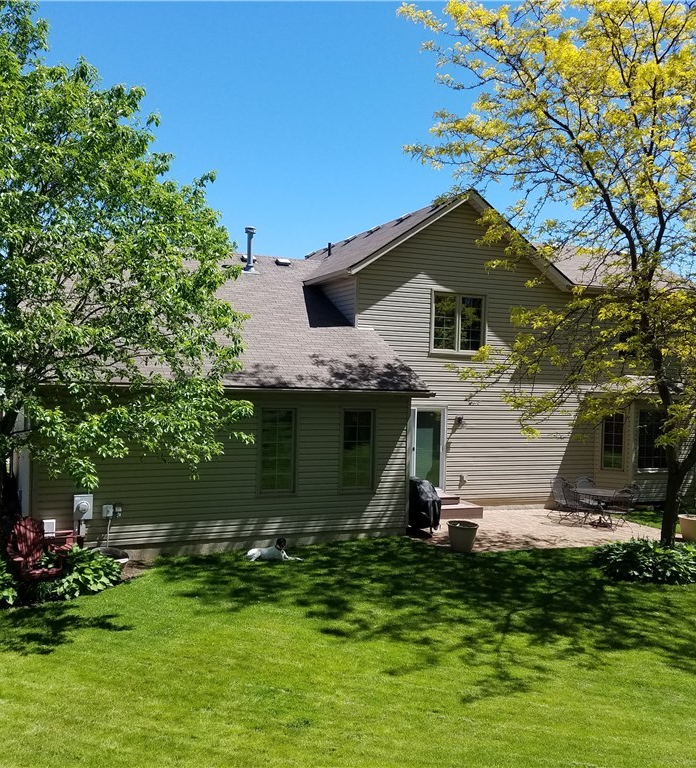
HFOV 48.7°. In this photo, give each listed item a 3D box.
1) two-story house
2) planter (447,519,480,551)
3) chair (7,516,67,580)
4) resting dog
[{"bbox_3d":[0.541,-0.855,21.689,17.400,7.700,13.500,1,1,-21],"label":"two-story house"},{"bbox_3d":[2.146,2.824,14.237,0.610,0.475,0.610,2,1,0],"label":"planter"},{"bbox_3d":[-4.716,2.576,11.633,0.750,0.950,0.900,1,1,-35],"label":"chair"},{"bbox_3d":[-1.285,2.878,13.601,0.960,0.390,0.370,2,1,-10],"label":"resting dog"}]

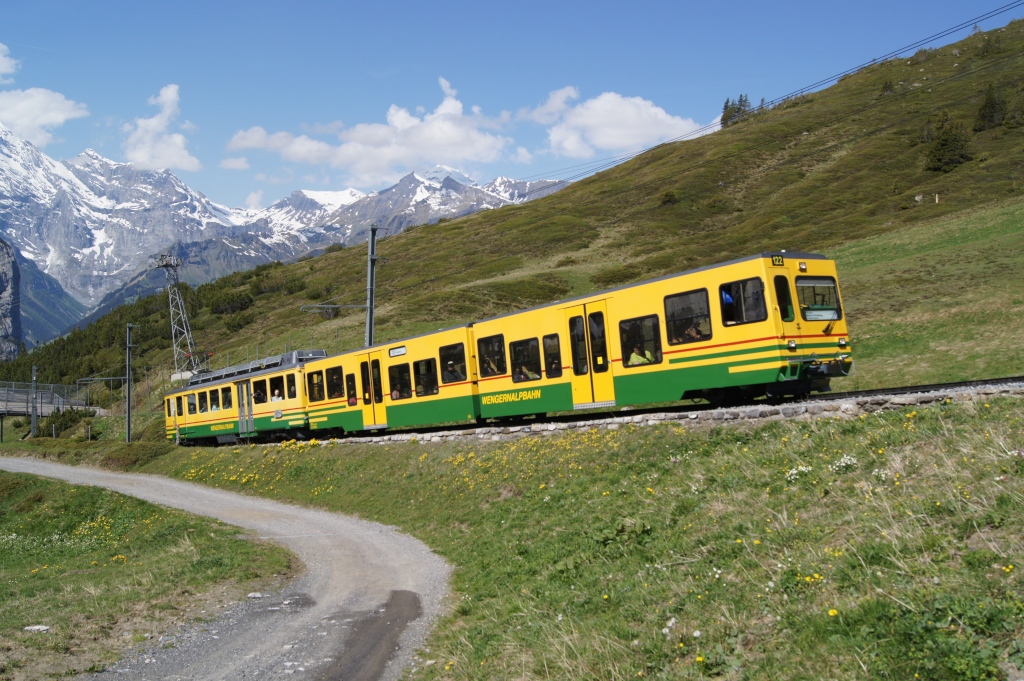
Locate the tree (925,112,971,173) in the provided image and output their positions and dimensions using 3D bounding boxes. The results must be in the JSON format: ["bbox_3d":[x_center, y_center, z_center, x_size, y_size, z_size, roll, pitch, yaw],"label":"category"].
[{"bbox_3d":[55.912,-25.333,120.000,5.700,7.700,5.700,2,5,0],"label":"tree"}]

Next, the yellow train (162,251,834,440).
[{"bbox_3d":[-4.894,1.696,32.163,2.336,3.133,35.382,-1,-6,-38],"label":"yellow train"}]

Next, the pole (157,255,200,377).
[{"bbox_3d":[-32.002,-2.303,90.000,2.900,11.900,2.900,-4,5,17],"label":"pole"}]

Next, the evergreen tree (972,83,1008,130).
[{"bbox_3d":[71.276,-34.780,140.000,5.000,6.900,5.000,2,5,0],"label":"evergreen tree"}]

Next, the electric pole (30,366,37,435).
[{"bbox_3d":[-40.304,5.054,79.000,0.420,6.200,0.420,-1,6,-38],"label":"electric pole"}]

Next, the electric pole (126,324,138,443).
[{"bbox_3d":[-23.795,2.807,58.500,0.400,7.600,0.400,-1,6,-38],"label":"electric pole"}]

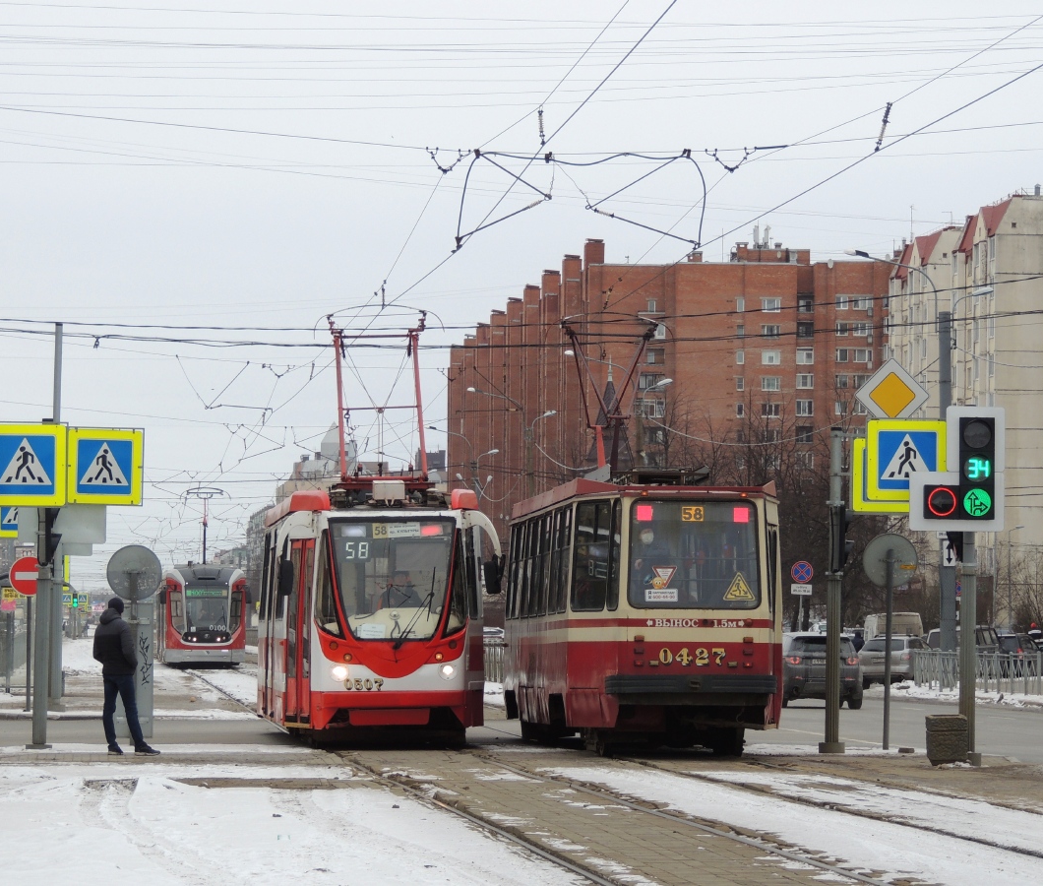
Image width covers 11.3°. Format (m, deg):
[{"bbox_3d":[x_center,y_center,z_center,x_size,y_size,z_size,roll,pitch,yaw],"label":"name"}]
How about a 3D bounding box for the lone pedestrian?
[{"bbox_3d":[-4.633,2.740,62.000,0.600,1.840,0.500,-1,-2,35],"label":"lone pedestrian"}]

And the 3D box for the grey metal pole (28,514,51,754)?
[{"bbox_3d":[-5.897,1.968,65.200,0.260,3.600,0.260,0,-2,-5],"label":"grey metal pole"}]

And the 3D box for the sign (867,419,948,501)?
[{"bbox_3d":[4.394,0.202,60.200,0.900,0.910,0.050,0,-2,-5],"label":"sign"}]

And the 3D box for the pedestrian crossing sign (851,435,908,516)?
[{"bbox_3d":[4.481,0.400,64.200,0.920,0.920,0.060,1,-2,-5],"label":"pedestrian crossing sign"}]

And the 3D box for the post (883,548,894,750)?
[{"bbox_3d":[4.551,2.564,65.600,0.080,2.500,0.080,1,-2,-5],"label":"post"}]

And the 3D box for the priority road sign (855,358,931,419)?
[{"bbox_3d":[4.652,-0.592,66.300,0.940,0.940,0.050,1,-2,-4],"label":"priority road sign"}]

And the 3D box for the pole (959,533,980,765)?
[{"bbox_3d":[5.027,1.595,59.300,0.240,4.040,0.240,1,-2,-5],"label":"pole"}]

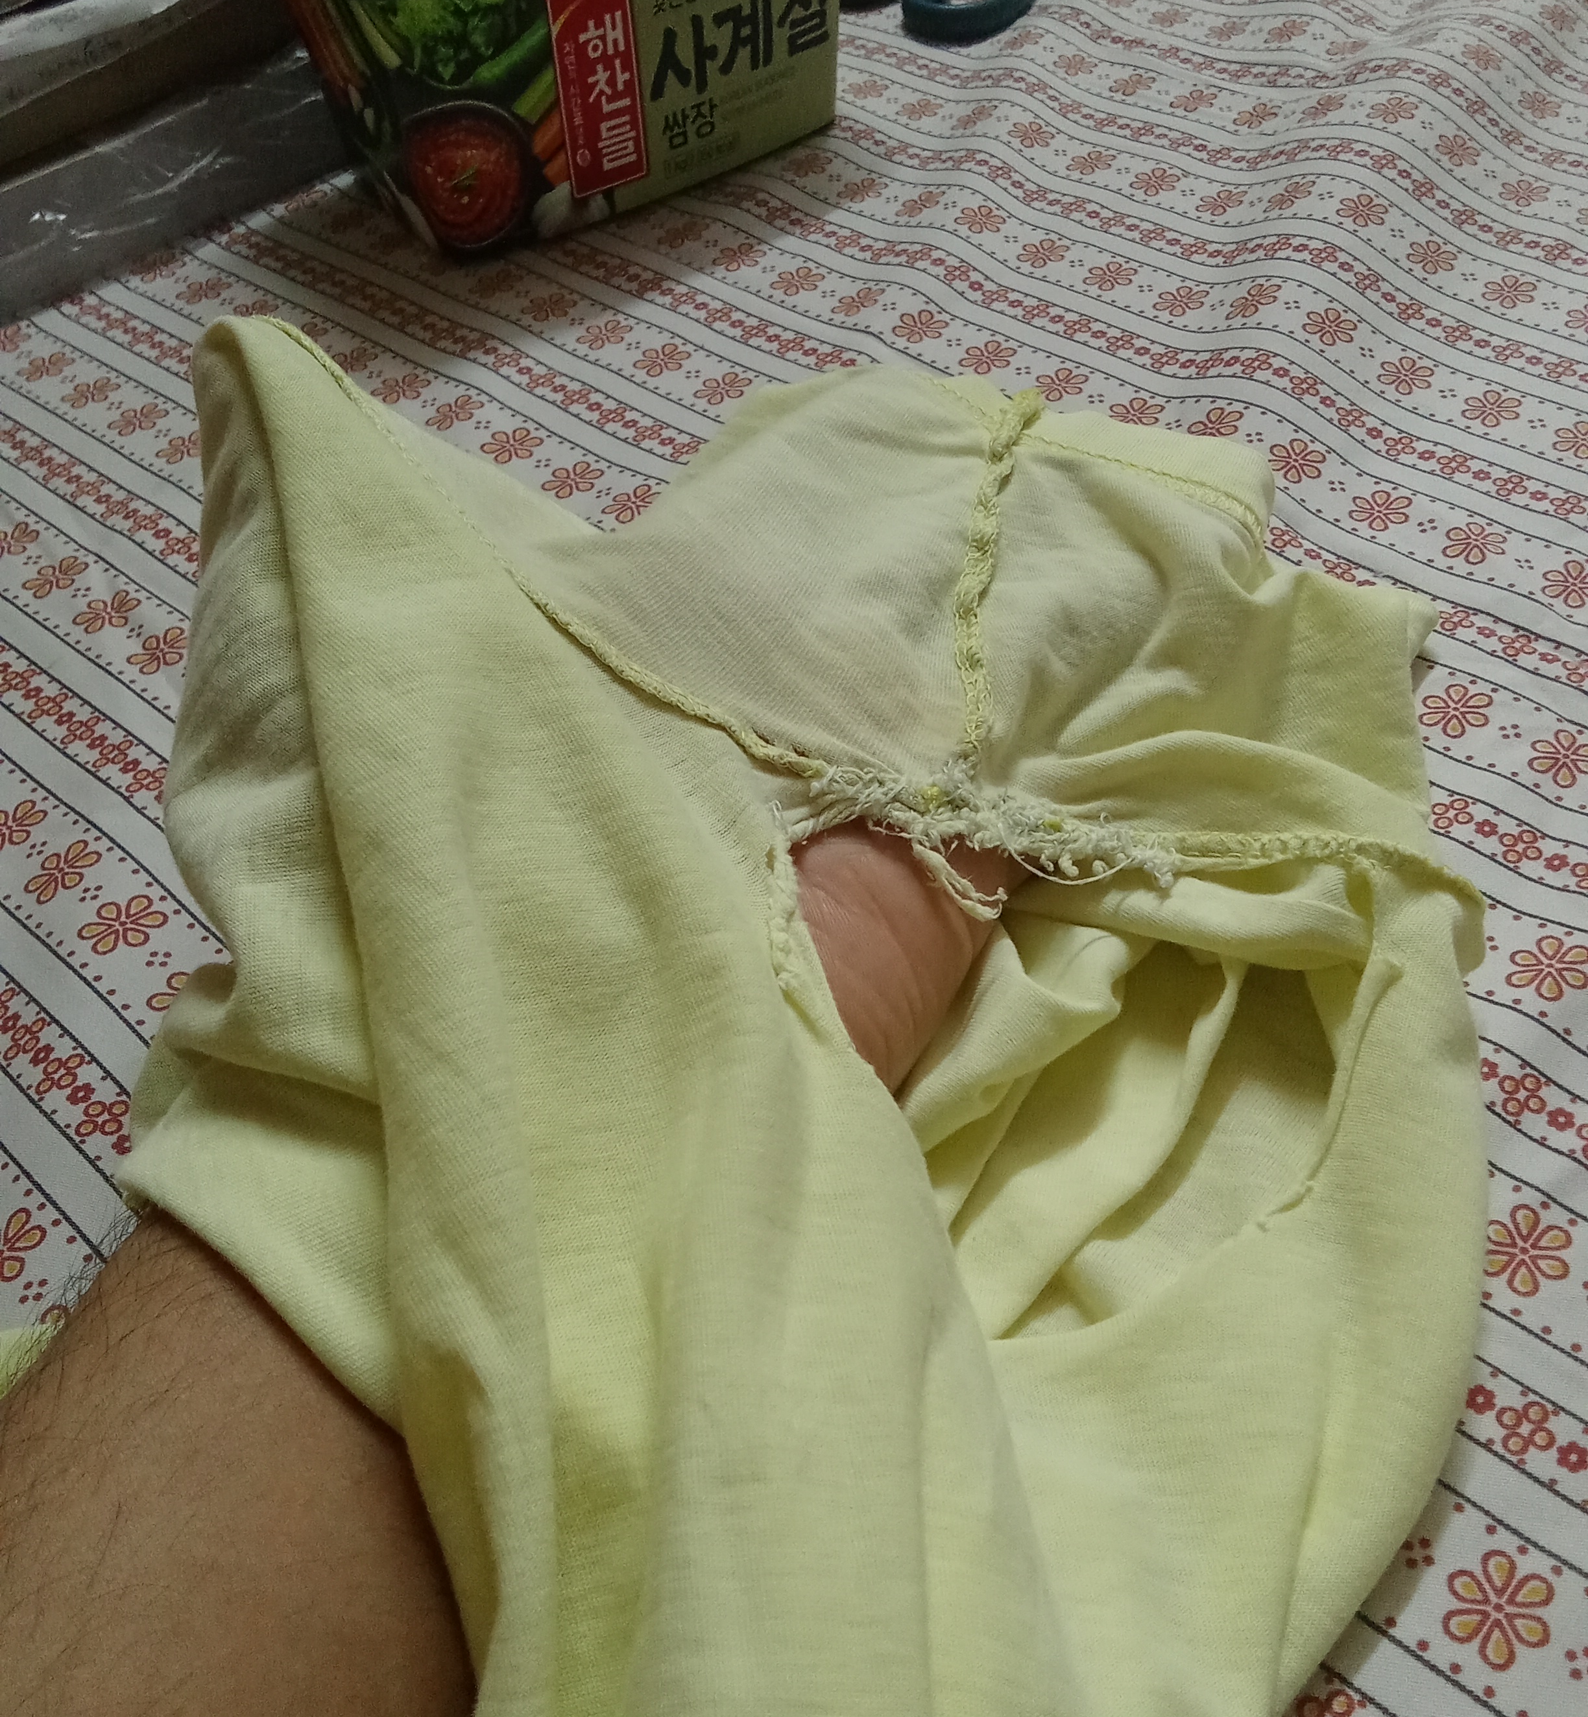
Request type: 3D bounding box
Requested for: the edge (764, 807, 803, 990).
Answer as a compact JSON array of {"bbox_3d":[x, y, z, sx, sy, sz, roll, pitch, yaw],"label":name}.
[{"bbox_3d":[-0.002,0.007,0.290,0.006,0.011,0.033,-3,48,2],"label":"edge"}]

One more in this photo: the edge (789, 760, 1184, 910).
[{"bbox_3d":[0.034,-0.004,0.298,0.064,0.014,0.015,8,49,12],"label":"edge"}]

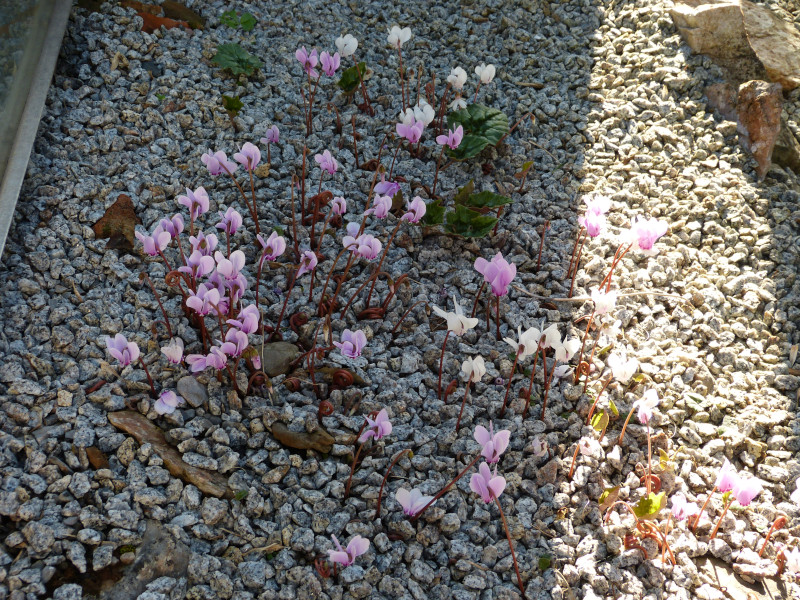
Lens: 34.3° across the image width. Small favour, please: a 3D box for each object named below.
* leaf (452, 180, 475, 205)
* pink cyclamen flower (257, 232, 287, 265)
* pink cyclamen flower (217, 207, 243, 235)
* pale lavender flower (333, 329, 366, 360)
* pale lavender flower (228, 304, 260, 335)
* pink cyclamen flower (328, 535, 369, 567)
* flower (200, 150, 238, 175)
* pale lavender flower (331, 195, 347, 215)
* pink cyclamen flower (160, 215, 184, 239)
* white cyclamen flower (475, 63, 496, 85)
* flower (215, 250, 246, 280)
[{"bbox_3d":[0.069,-0.115,1.385,0.021,0.022,0.016,0,35,0],"label":"leaf"},{"bbox_3d":[-0.100,-0.039,1.002,0.022,0.024,0.020,0,38,0],"label":"pink cyclamen flower"},{"bbox_3d":[-0.158,-0.073,1.198,0.024,0.027,0.024,-5,37,-7],"label":"pink cyclamen flower"},{"bbox_3d":[-0.036,0.032,0.943,0.022,0.020,0.018,0,38,0],"label":"pale lavender flower"},{"bbox_3d":[-0.126,0.016,1.048,0.026,0.025,0.021,-20,42,-23],"label":"pale lavender flower"},{"bbox_3d":[-0.037,0.183,0.945,0.029,0.020,0.025,-12,37,-16],"label":"pink cyclamen flower"},{"bbox_3d":[-0.179,-0.138,1.290,0.034,0.023,0.027,-18,39,-24],"label":"flower"},{"bbox_3d":[-0.055,-0.085,1.160,0.015,0.017,0.014,0,38,0],"label":"pale lavender flower"},{"bbox_3d":[-0.202,-0.065,1.151,0.023,0.024,0.020,-13,40,-16],"label":"pink cyclamen flower"},{"bbox_3d":[0.083,-0.219,1.249,0.020,0.019,0.017,0,38,0],"label":"white cyclamen flower"},{"bbox_3d":[-0.142,-0.029,1.090,0.025,0.025,0.021,-6,38,-8],"label":"flower"}]

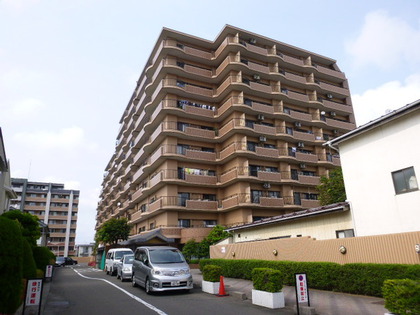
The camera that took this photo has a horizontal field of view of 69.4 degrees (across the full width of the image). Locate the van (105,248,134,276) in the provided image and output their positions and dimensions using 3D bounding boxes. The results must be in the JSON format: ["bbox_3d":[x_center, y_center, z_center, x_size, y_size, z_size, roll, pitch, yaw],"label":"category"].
[{"bbox_3d":[-7.485,8.702,25.383,1.700,1.980,4.700,6,-19,-24],"label":"van"}]

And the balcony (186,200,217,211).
[{"bbox_3d":[-0.945,5.144,33.220,3.724,0.871,0.500,7,-20,-25],"label":"balcony"}]

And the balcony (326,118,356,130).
[{"bbox_3d":[17.922,-4.456,41.917,5.560,0.871,0.500,7,-20,-25],"label":"balcony"}]

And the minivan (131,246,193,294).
[{"bbox_3d":[-2.364,5.117,14.031,1.710,1.850,4.730,6,-19,-24],"label":"minivan"}]

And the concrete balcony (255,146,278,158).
[{"bbox_3d":[6.575,-0.361,36.592,3.407,1.015,1.200,6,-19,-26],"label":"concrete balcony"}]

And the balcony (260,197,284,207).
[{"bbox_3d":[6.589,4.778,32.905,3.094,0.871,0.500,7,-20,-25],"label":"balcony"}]

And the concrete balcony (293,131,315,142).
[{"bbox_3d":[12.073,-2.505,40.194,3.407,1.015,1.200,6,-19,-26],"label":"concrete balcony"}]

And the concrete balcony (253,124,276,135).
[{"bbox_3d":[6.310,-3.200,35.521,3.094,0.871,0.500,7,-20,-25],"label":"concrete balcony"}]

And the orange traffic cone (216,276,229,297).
[{"bbox_3d":[0.482,4.977,11.828,0.390,0.700,0.390,6,-19,-26],"label":"orange traffic cone"}]

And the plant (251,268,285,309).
[{"bbox_3d":[1.745,3.975,9.338,0.500,1.060,1.020,6,-19,-26],"label":"plant"}]

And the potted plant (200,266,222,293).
[{"bbox_3d":[0.087,4.961,12.374,0.500,0.980,1.020,7,-20,-25],"label":"potted plant"}]

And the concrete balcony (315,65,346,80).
[{"bbox_3d":[18.364,-12.844,46.867,5.884,1.015,1.200,6,-19,-26],"label":"concrete balcony"}]

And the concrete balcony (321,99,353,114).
[{"bbox_3d":[17.829,-7.115,42.789,5.560,0.871,0.500,7,-20,-25],"label":"concrete balcony"}]

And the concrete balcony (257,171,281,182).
[{"bbox_3d":[6.496,2.118,33.777,3.094,0.871,0.500,7,-20,-25],"label":"concrete balcony"}]

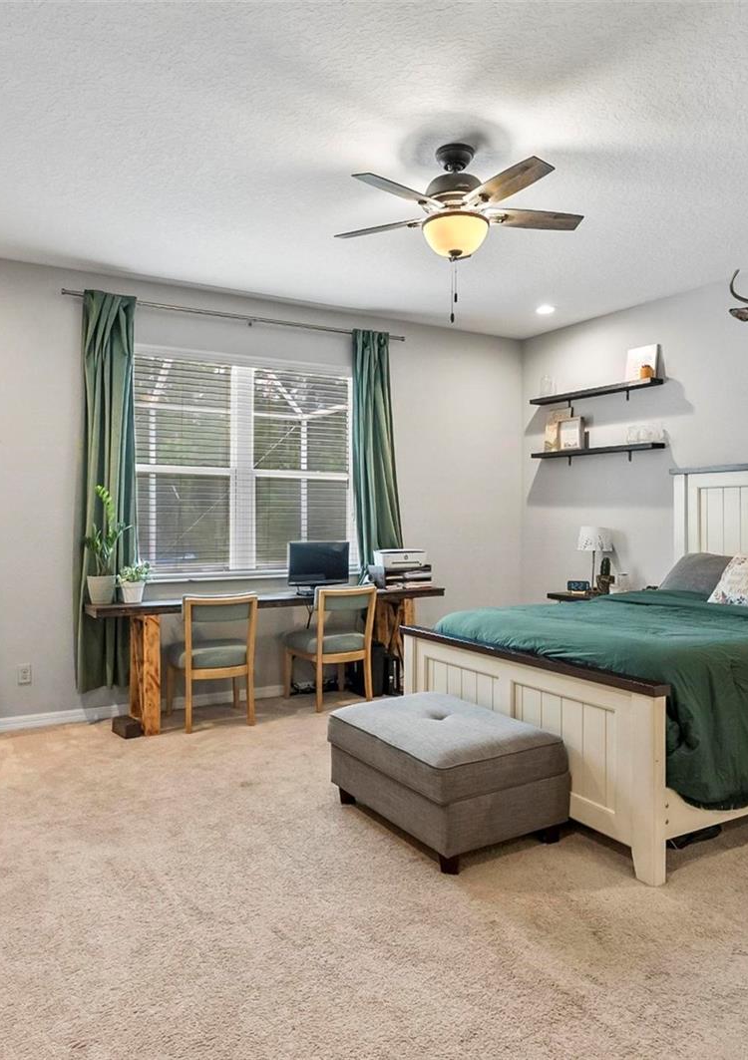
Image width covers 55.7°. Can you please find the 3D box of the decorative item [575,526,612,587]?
[{"bbox_3d":[1.685,0.215,5.430,0.240,0.470,0.240,-1,1,-32],"label":"decorative item"}]

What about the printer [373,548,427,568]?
[{"bbox_3d":[0.196,0.210,5.300,0.380,0.140,0.220,-1,1,-29],"label":"printer"}]

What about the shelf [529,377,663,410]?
[{"bbox_3d":[1.758,-1.067,5.732,0.170,0.100,1.250,-1,1,-30],"label":"shelf"}]

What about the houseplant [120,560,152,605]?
[{"bbox_3d":[-1.506,0.328,4.461,0.205,0.260,0.205,-1,1,-30],"label":"houseplant"}]

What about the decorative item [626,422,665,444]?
[{"bbox_3d":[1.980,-0.710,5.150,0.090,0.140,0.260,-1,1,-32],"label":"decorative item"}]

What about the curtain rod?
[{"bbox_3d":[-0.856,-1.513,5.064,2.510,0.050,0.090,-1,1,-29],"label":"curtain rod"}]

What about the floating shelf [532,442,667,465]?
[{"bbox_3d":[1.770,-0.597,5.723,0.170,0.100,1.250,-1,1,-30],"label":"floating shelf"}]

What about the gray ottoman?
[{"bbox_3d":[0.299,1.035,3.107,0.600,0.435,0.890,-1,1,-30],"label":"gray ottoman"}]

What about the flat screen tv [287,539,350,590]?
[{"bbox_3d":[-0.384,0.246,4.910,0.450,0.370,0.160,-1,1,-29],"label":"flat screen tv"}]

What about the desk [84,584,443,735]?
[{"bbox_3d":[-0.656,0.830,4.889,2.430,0.785,0.500,-1,1,-29],"label":"desk"}]

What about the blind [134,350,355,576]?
[{"bbox_3d":[-0.955,-0.482,5.255,1.770,1.580,0.070,-1,1,-30],"label":"blind"}]

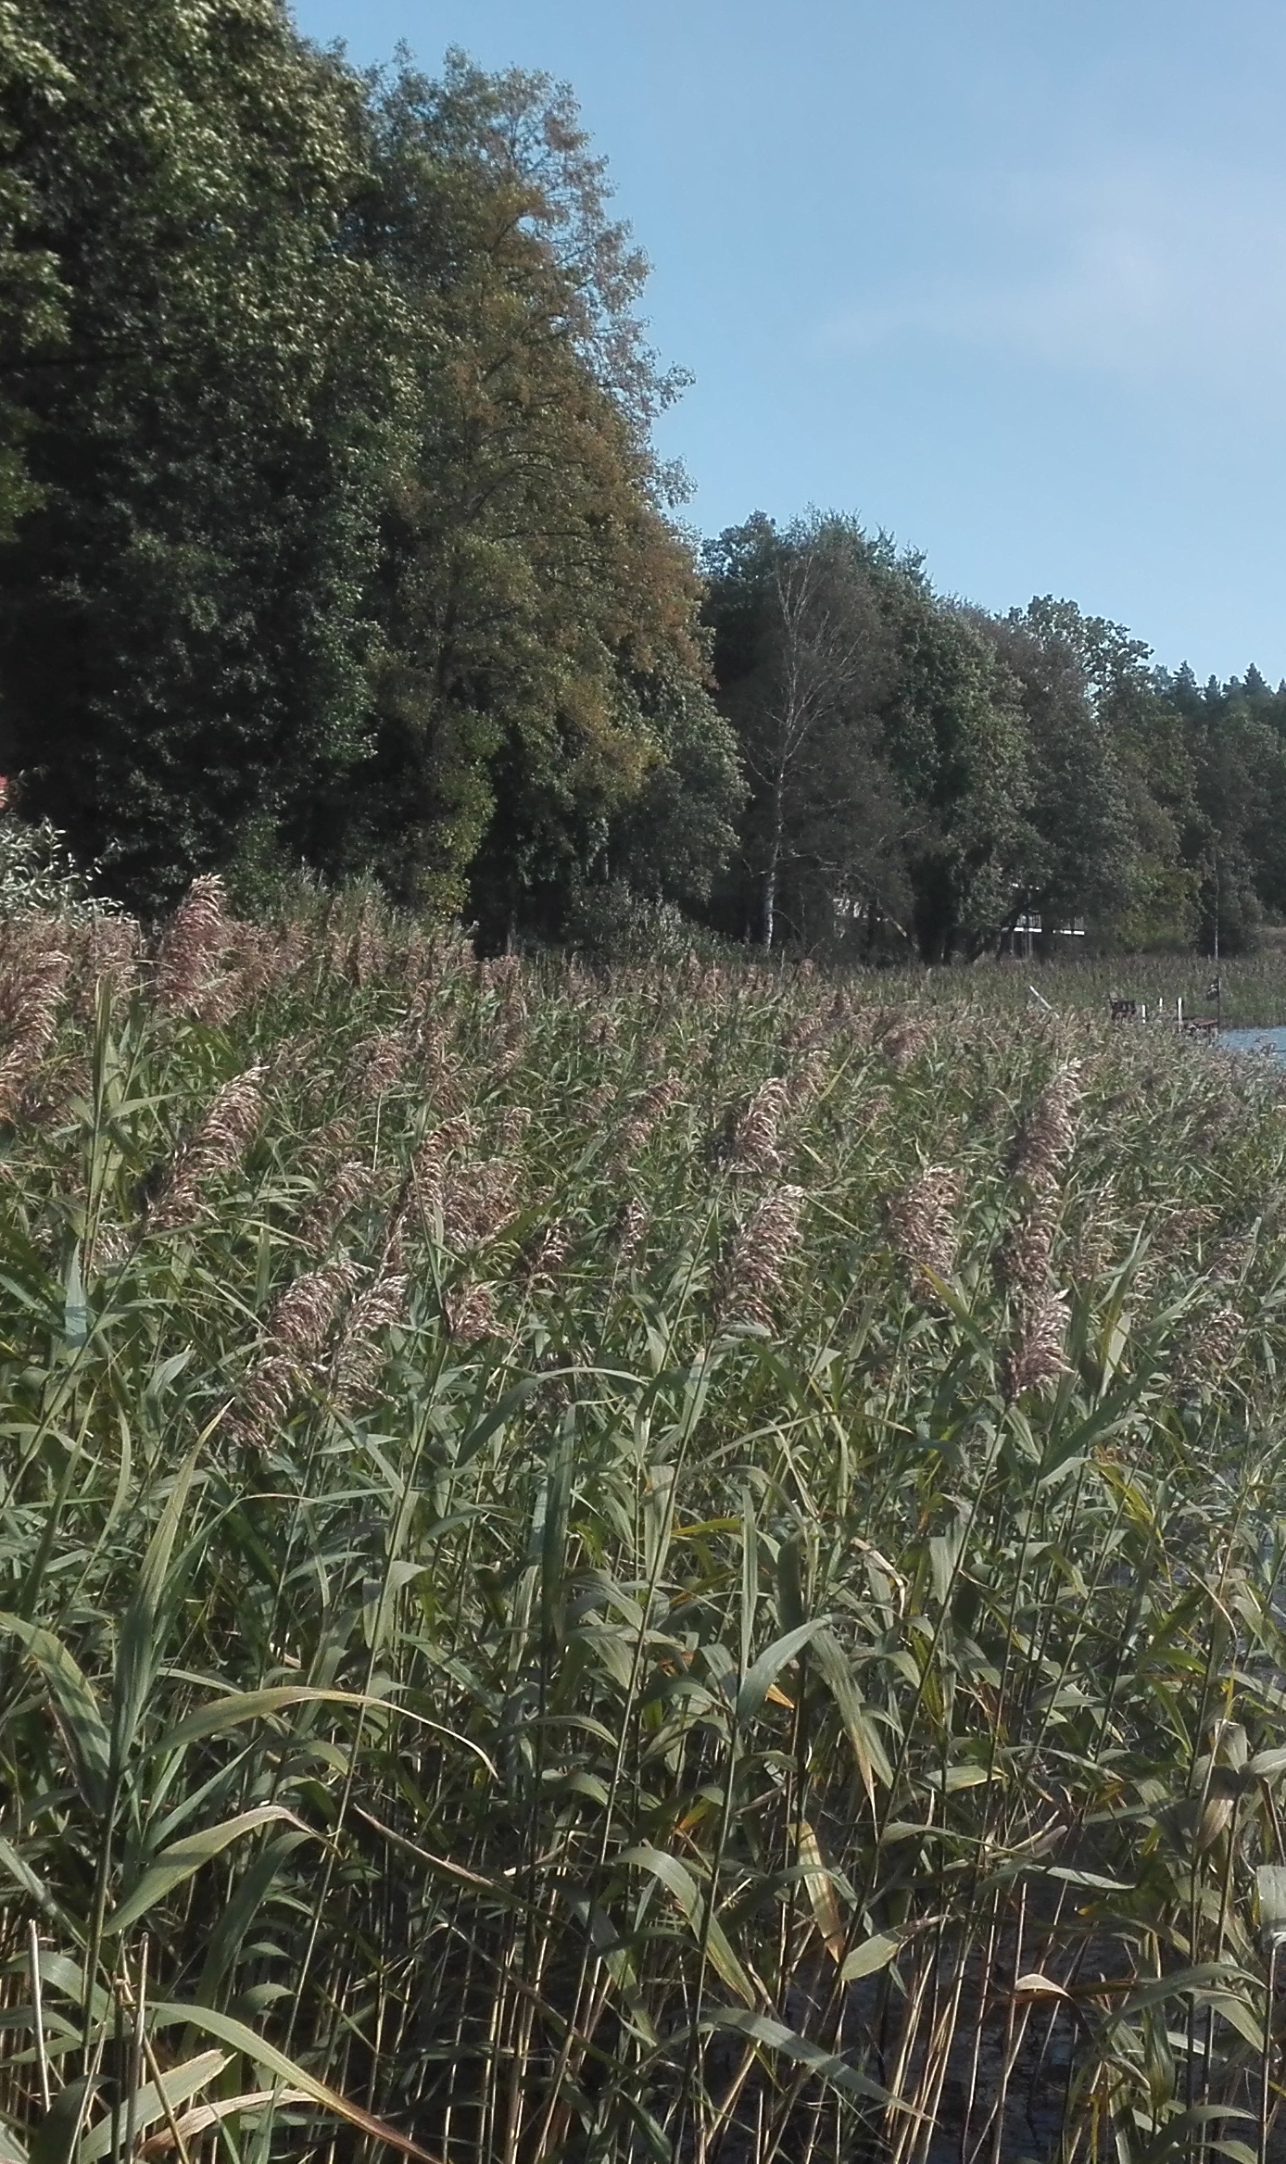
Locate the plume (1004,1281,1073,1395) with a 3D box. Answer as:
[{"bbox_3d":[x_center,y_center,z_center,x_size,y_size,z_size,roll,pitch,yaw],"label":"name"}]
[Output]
[{"bbox_3d":[0.703,0.455,4.900,0.098,0.195,0.088,8,3,0],"label":"plume"}]

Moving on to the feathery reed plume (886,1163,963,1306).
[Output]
[{"bbox_3d":[0.449,0.243,4.400,0.121,0.219,0.120,0,3,0],"label":"feathery reed plume"}]

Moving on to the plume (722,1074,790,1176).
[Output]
[{"bbox_3d":[0.233,0.090,5.700,0.097,0.192,0.087,18,3,0],"label":"plume"}]

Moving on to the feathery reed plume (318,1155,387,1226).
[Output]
[{"bbox_3d":[-0.508,0.186,4.800,0.117,0.117,0.100,0,3,0],"label":"feathery reed plume"}]

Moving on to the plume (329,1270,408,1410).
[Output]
[{"bbox_3d":[-0.360,0.338,3.600,0.099,0.175,0.100,0,3,0],"label":"plume"}]

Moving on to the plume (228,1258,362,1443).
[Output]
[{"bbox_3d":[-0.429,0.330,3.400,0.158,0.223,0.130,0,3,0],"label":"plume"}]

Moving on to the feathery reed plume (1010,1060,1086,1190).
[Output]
[{"bbox_3d":[0.737,0.074,5.000,0.132,0.228,0.120,0,3,0],"label":"feathery reed plume"}]

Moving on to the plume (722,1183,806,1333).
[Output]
[{"bbox_3d":[0.186,0.268,4.200,0.082,0.216,0.074,18,3,0],"label":"plume"}]

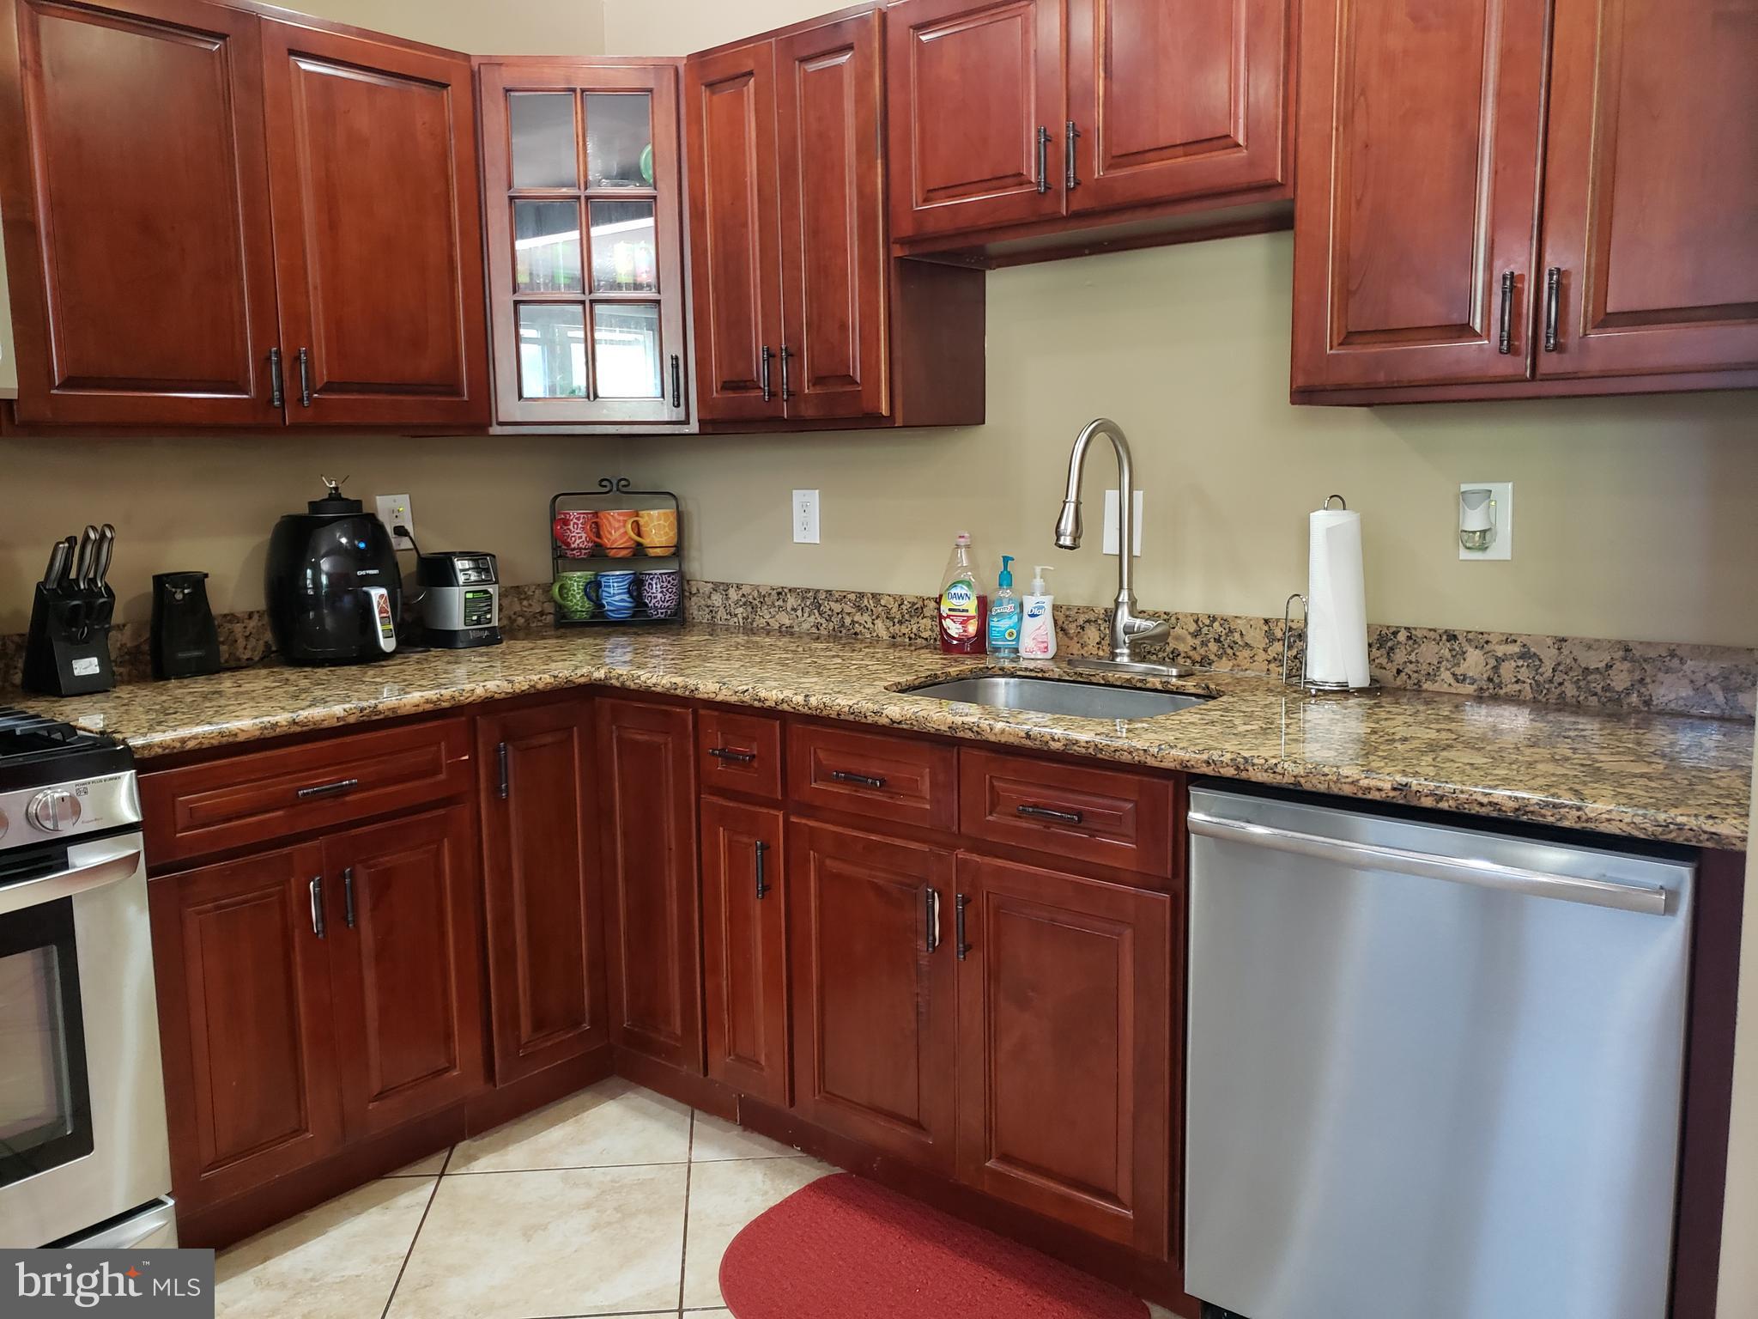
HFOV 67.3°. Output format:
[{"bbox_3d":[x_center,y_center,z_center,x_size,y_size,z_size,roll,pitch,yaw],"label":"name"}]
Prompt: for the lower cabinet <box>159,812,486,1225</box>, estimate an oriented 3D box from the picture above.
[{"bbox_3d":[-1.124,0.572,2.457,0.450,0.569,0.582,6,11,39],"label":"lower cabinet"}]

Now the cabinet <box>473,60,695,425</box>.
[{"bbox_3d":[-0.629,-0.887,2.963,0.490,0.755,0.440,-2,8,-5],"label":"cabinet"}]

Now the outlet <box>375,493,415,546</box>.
[{"bbox_3d":[-1.081,-0.307,2.964,0.011,0.121,0.077,6,10,39],"label":"outlet"}]

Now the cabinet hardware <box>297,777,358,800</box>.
[{"bbox_3d":[-0.945,0.218,2.248,0.032,0.014,0.112,6,11,39],"label":"cabinet hardware"}]

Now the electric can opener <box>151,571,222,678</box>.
[{"bbox_3d":[-1.343,-0.066,2.576,0.122,0.210,0.112,-9,12,-44],"label":"electric can opener"}]

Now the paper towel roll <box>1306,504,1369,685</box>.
[{"bbox_3d":[0.762,-0.107,2.204,0.100,0.280,0.100,-1,8,0],"label":"paper towel roll"}]

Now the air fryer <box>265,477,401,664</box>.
[{"bbox_3d":[-1.123,-0.178,2.696,0.300,0.387,0.262,5,10,33],"label":"air fryer"}]

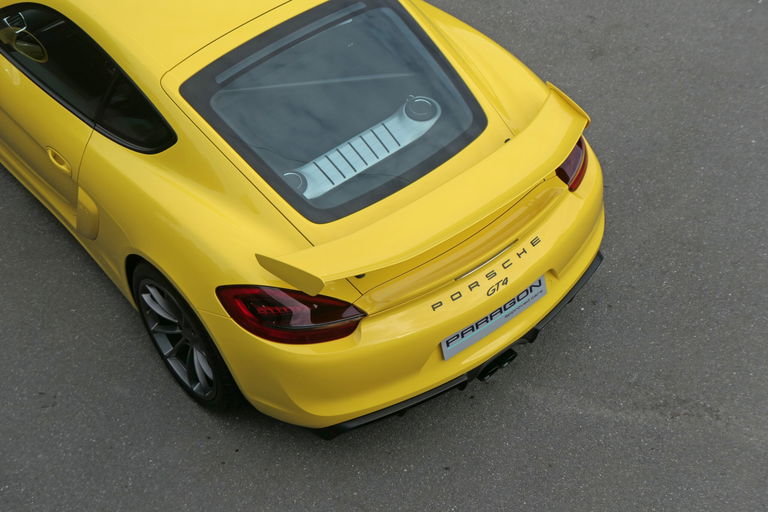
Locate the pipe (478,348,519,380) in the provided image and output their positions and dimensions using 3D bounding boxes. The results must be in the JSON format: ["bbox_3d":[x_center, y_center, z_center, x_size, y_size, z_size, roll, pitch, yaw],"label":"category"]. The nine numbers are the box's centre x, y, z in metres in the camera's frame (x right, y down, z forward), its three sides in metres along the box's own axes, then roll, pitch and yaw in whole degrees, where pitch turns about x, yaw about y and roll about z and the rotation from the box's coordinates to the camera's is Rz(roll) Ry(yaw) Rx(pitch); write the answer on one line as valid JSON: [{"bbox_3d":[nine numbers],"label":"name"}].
[{"bbox_3d":[0.432,0.402,5.548,0.200,0.080,0.120,-32,51,-25],"label":"pipe"}]

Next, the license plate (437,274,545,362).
[{"bbox_3d":[0.420,0.237,5.355,0.520,0.111,0.014,-32,48,-25],"label":"license plate"}]

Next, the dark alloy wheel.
[{"bbox_3d":[-0.722,0.270,5.686,0.290,0.680,0.680,-32,51,-25],"label":"dark alloy wheel"}]

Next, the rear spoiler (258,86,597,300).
[{"bbox_3d":[0.227,-0.217,5.192,1.430,0.140,0.460,-32,51,-25],"label":"rear spoiler"}]

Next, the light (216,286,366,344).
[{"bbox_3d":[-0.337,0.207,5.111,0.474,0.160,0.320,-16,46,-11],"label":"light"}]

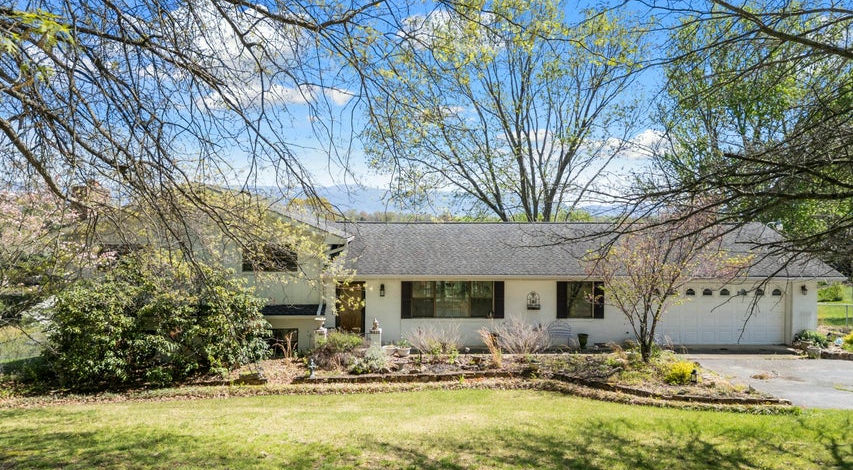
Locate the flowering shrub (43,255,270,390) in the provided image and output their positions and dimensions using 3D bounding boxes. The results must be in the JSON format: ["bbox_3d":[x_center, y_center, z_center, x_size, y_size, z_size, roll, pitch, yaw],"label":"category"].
[{"bbox_3d":[-7.450,2.400,16.300,6.200,3.400,3.900,0,0,0],"label":"flowering shrub"}]

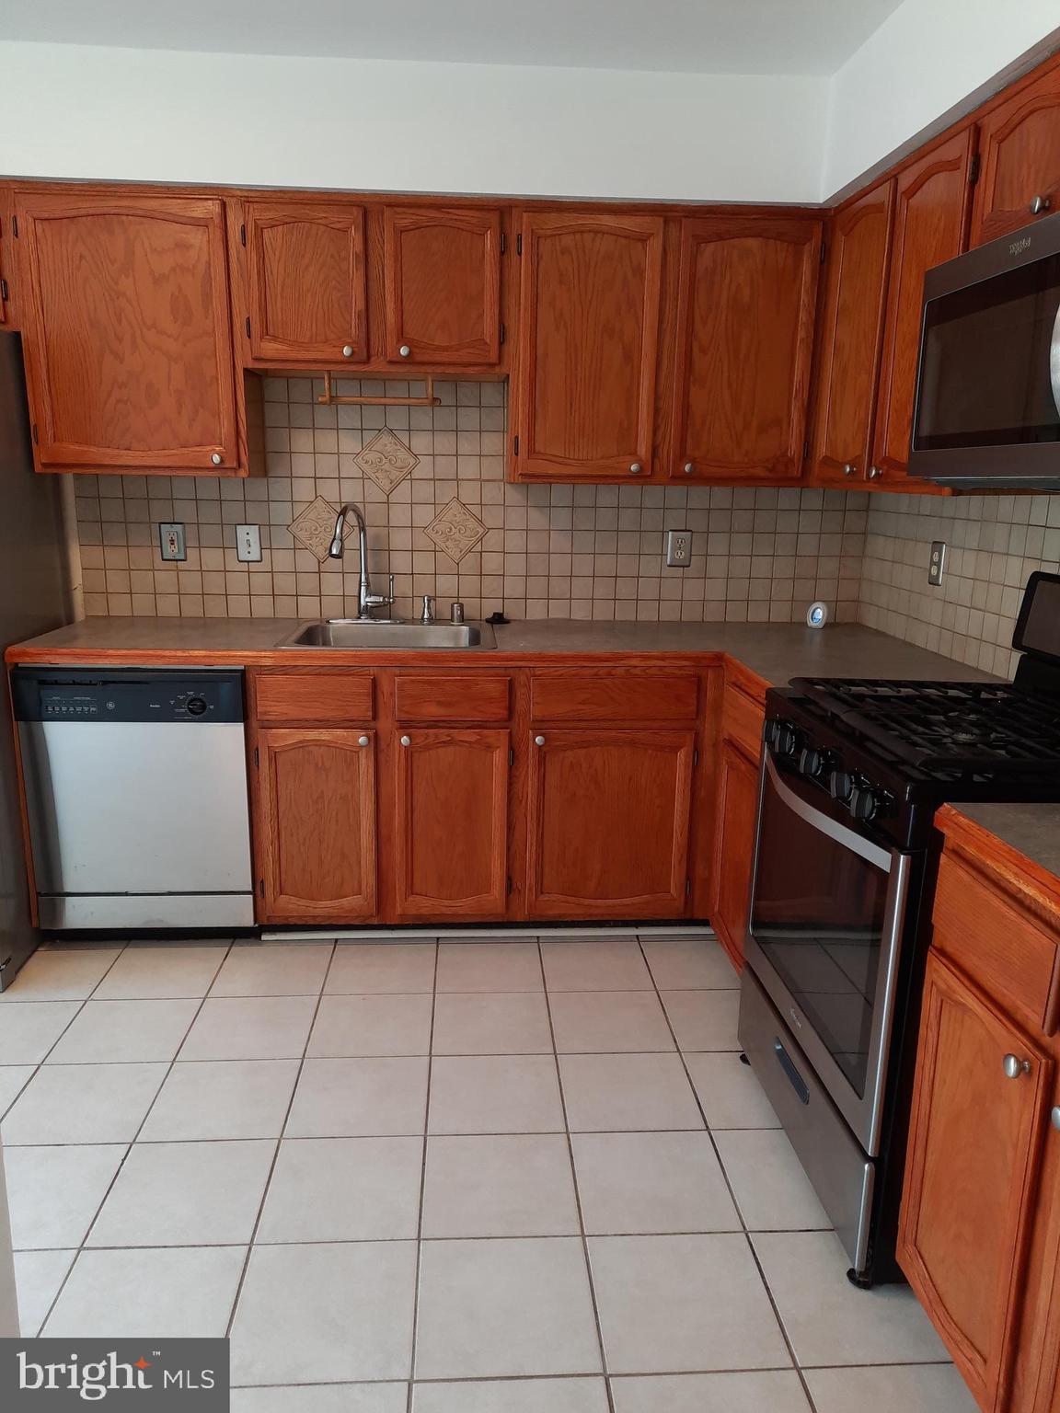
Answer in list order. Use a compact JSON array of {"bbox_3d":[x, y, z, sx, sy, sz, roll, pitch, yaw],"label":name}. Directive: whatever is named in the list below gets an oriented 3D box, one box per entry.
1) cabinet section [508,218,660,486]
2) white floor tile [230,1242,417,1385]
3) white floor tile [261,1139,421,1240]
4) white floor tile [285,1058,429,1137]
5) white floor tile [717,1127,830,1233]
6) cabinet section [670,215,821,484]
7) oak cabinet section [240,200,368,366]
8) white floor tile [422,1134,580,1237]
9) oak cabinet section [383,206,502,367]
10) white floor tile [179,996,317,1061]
[{"bbox_3d":[0.159,-1.067,3.096,0.427,0.740,0.310,0,13,-4],"label":"cabinet section"},{"bbox_3d":[-0.350,1.035,1.747,0.303,0.010,0.302,0,13,-4],"label":"white floor tile"},{"bbox_3d":[-0.368,0.966,2.046,0.303,0.010,0.302,0,13,-4],"label":"white floor tile"},{"bbox_3d":[-0.387,0.898,2.345,0.303,0.010,0.302,0,13,-4],"label":"white floor tile"},{"bbox_3d":[0.555,0.965,2.095,0.303,0.010,0.300,0,13,-4],"label":"white floor tile"},{"bbox_3d":[0.619,-1.065,3.126,0.442,0.740,0.310,0,13,-4],"label":"cabinet section"},{"bbox_3d":[-0.640,-1.219,3.013,0.350,0.440,0.310,0,13,-4],"label":"oak cabinet section"},{"bbox_3d":[-0.060,0.967,2.066,0.303,0.010,0.302,0,13,-4],"label":"white floor tile"},{"bbox_3d":[-0.256,-1.217,3.037,0.340,0.440,0.310,0,13,-4],"label":"oak cabinet section"},{"bbox_3d":[-0.711,0.823,2.609,0.303,0.010,0.300,0,13,-4],"label":"white floor tile"}]

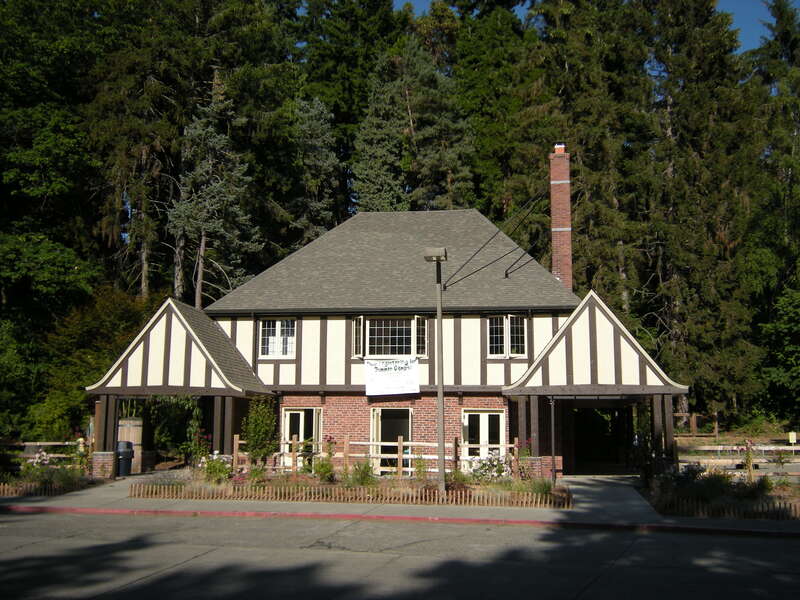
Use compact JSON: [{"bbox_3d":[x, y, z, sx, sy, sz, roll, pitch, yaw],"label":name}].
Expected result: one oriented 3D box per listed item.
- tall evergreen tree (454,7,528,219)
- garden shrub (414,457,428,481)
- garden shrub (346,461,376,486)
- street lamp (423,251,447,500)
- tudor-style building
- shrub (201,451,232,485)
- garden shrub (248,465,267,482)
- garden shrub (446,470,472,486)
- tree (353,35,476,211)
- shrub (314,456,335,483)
[{"bbox_3d":[5.004,-4.219,46.985,6.000,24.498,6.000,-1,-9,9],"label":"tall evergreen tree"},{"bbox_3d":[0.598,4.691,24.453,0.393,0.657,0.374,-1,-9,9],"label":"garden shrub"},{"bbox_3d":[-1.008,4.537,22.968,0.800,0.668,0.760,-1,-9,9],"label":"garden shrub"},{"bbox_3d":[0.841,1.640,20.726,0.560,5.904,0.520,-1,-9,9],"label":"street lamp"},{"bbox_3d":[0.025,0.390,29.737,16.950,10.810,10.454,-1,-9,9],"label":"tudor-style building"},{"bbox_3d":[-4.927,4.547,23.706,0.848,0.848,0.805,-1,-9,9],"label":"shrub"},{"bbox_3d":[-3.950,4.808,24.339,0.518,0.490,0.492,-1,-9,9],"label":"garden shrub"},{"bbox_3d":[1.527,4.583,22.551,0.669,0.403,0.636,-1,-9,9],"label":"garden shrub"},{"bbox_3d":[0.516,-3.136,43.445,6.800,21.219,6.800,-1,-9,9],"label":"tree"},{"bbox_3d":[-2.069,4.643,24.060,0.562,0.700,0.534,-1,-9,9],"label":"shrub"}]

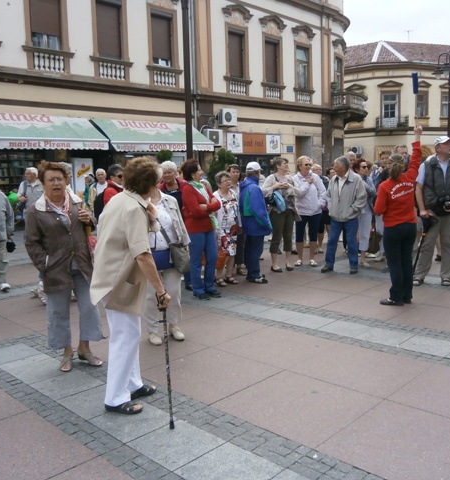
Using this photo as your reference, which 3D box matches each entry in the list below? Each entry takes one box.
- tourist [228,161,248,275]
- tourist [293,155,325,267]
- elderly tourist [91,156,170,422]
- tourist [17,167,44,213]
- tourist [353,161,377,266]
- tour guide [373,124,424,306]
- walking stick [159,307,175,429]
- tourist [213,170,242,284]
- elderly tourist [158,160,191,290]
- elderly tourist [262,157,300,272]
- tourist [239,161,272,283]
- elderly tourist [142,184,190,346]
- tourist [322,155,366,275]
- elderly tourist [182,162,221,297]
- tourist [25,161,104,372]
[{"bbox_3d":[0.168,-0.303,7.217,0.500,1.641,0.360,-5,8,-25],"label":"tourist"},{"bbox_3d":[1.322,-0.465,7.700,0.540,1.722,0.350,-2,7,-3],"label":"tourist"},{"bbox_3d":[-0.601,0.285,3.090,0.470,1.622,0.470,-6,8,-28],"label":"elderly tourist"},{"bbox_3d":[-3.204,-0.364,8.211,0.540,1.730,0.380,-3,8,-12],"label":"tourist"},{"bbox_3d":[2.168,-0.425,7.495,0.500,1.670,0.360,-8,10,-40],"label":"tourist"},{"bbox_3d":[1.946,-0.283,5.392,0.500,1.971,0.420,-4,8,-17],"label":"tour guide"},{"bbox_3d":[-0.332,0.704,2.745,0.110,0.759,0.045,-6,4,-30],"label":"walking stick"},{"bbox_3d":[0.021,-0.171,6.720,0.460,1.559,0.340,-5,7,-23],"label":"tourist"},{"bbox_3d":[-0.691,-0.198,6.330,0.500,1.678,0.320,-4,7,-12],"label":"elderly tourist"},{"bbox_3d":[0.845,-0.392,7.320,0.550,1.707,0.380,-4,7,-16],"label":"elderly tourist"},{"bbox_3d":[0.435,-0.258,6.850,0.380,1.701,0.500,-4,7,-18],"label":"tourist"},{"bbox_3d":[-0.540,0.122,4.360,0.520,1.613,0.380,-2,7,-1],"label":"elderly tourist"},{"bbox_3d":[1.787,-0.380,7.250,0.600,1.737,0.380,2,8,33],"label":"tourist"},{"bbox_3d":[-0.275,-0.136,5.870,0.380,1.687,0.480,2,8,34],"label":"elderly tourist"},{"bbox_3d":[-1.288,0.199,3.738,0.560,1.606,0.400,-5,8,-24],"label":"tourist"}]

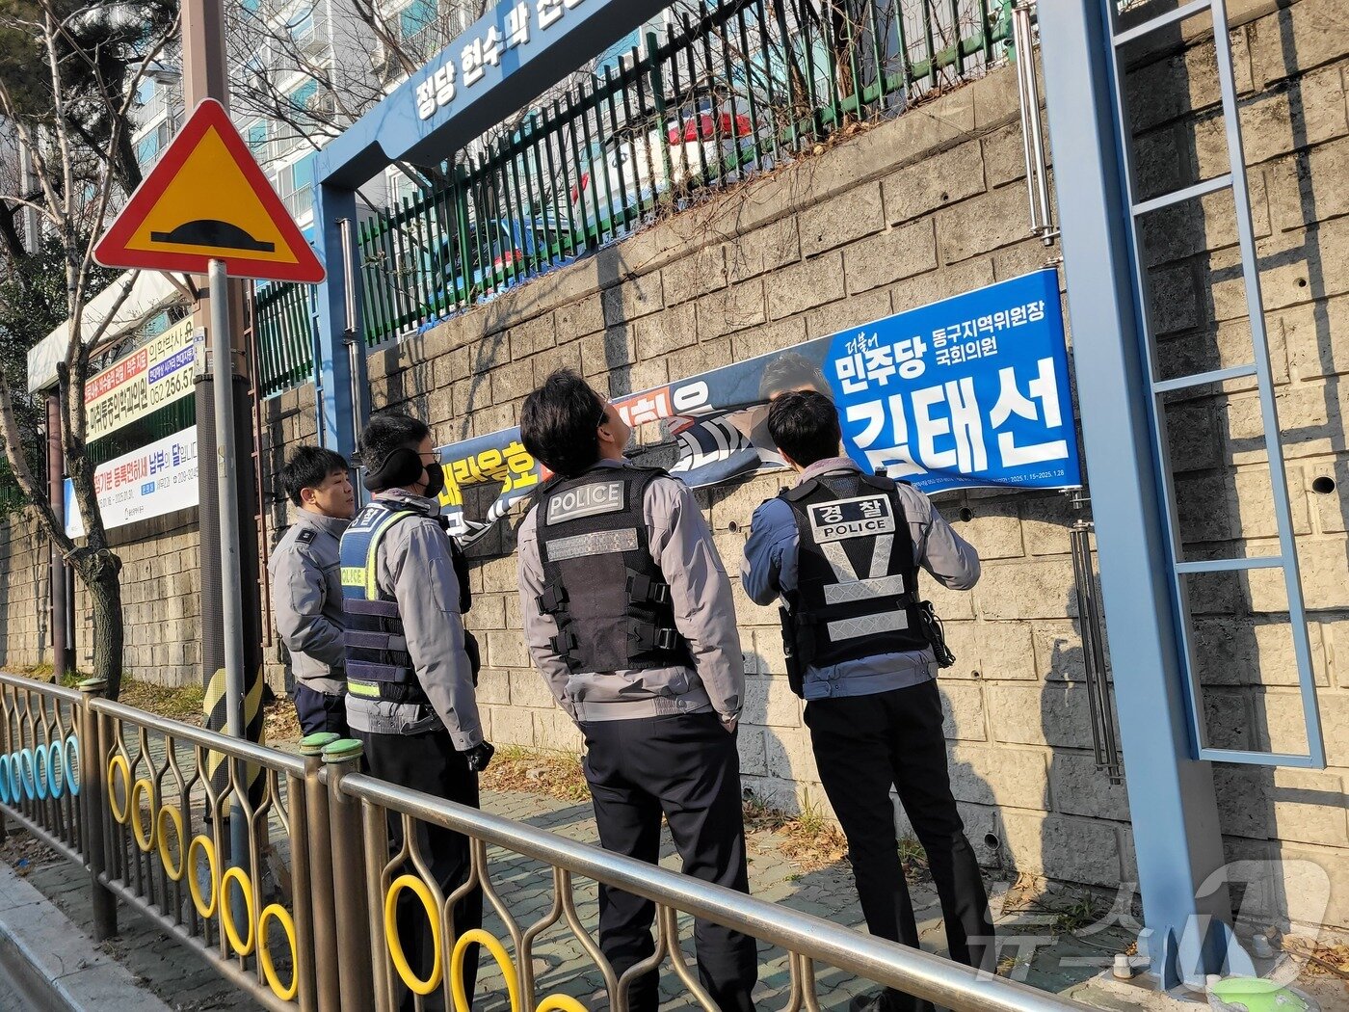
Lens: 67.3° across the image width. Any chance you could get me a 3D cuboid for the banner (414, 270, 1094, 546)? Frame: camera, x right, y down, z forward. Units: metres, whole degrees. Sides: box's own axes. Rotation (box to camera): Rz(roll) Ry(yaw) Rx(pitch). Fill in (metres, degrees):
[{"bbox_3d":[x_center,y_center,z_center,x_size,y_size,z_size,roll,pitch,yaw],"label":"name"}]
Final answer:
[{"bbox_3d":[-0.420,-0.155,4.960,0.090,0.710,4.900,-1,-5,-43],"label":"banner"}]

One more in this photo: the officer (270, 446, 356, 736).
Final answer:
[{"bbox_3d":[-1.200,0.640,3.570,0.380,1.740,0.530,-5,-5,10],"label":"officer"}]

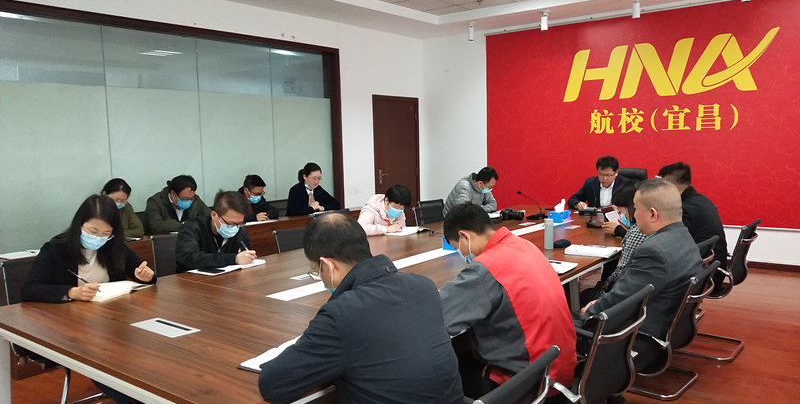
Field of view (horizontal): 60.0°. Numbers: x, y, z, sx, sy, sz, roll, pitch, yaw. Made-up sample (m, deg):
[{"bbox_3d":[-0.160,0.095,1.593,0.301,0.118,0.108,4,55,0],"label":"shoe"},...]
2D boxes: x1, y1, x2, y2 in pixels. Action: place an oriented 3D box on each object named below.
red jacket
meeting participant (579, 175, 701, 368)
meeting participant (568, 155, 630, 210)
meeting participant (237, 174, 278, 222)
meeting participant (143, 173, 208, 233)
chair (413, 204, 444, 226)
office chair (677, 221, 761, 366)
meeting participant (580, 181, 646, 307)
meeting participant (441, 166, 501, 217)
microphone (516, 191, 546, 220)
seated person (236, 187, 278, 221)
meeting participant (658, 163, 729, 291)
[{"bbox_3d":[0.381,0.414,2.676,0.580,0.600,0.530,2,6,40],"label":"red jacket"},{"bbox_3d":[1.060,0.495,3.320,0.760,1.220,0.540,1,5,35],"label":"meeting participant"},{"bbox_3d":[1.780,0.210,6.100,0.580,1.250,0.720,1,5,35],"label":"meeting participant"},{"bbox_3d":[-1.270,0.350,6.100,0.720,1.180,0.540,2,5,44],"label":"meeting participant"},{"bbox_3d":[-1.680,0.400,5.420,0.580,1.200,0.740,-5,5,-44],"label":"meeting participant"},{"bbox_3d":[0.443,0.476,5.718,0.580,0.880,0.540,2,6,40],"label":"chair"},{"bbox_3d":[1.980,0.540,4.620,0.610,0.870,0.560,2,5,39],"label":"office chair"},{"bbox_3d":[1.326,0.461,3.989,0.680,1.150,0.470,3,6,43],"label":"meeting participant"},{"bbox_3d":[0.708,0.286,6.130,0.700,1.180,0.550,2,6,40],"label":"meeting participant"},{"bbox_3d":[1.053,0.030,5.500,0.240,0.230,0.120,-2,4,-14],"label":"microphone"},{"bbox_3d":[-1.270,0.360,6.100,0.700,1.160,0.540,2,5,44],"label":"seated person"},{"bbox_3d":[1.893,0.353,4.759,0.700,1.220,0.530,2,6,40],"label":"meeting participant"}]

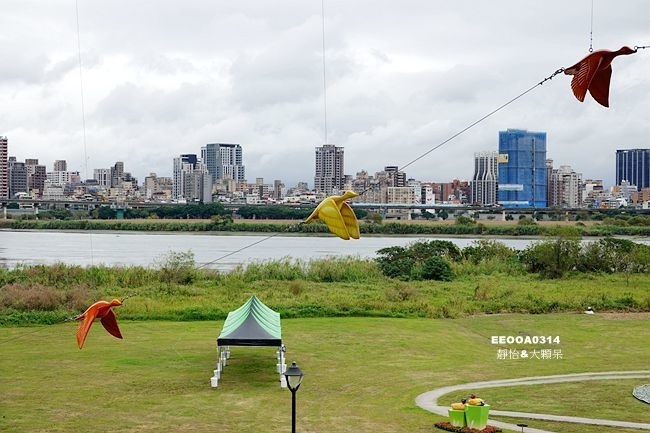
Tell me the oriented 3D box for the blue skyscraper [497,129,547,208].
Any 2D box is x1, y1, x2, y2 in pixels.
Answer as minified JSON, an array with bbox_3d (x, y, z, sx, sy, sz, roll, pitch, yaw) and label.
[{"bbox_3d":[212.825,-48.615,1365.000,45.000,91.000,32.000,0,0,-9],"label":"blue skyscraper"}]

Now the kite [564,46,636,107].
[{"bbox_3d":[5.545,-2.772,25.200,1.550,1.100,1.250,-12,-6,31],"label":"kite"}]

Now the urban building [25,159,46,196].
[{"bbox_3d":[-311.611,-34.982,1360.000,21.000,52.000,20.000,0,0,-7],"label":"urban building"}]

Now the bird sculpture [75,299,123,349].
[{"bbox_3d":[-5.319,2.541,30.000,1.550,1.100,1.250,-12,-6,31],"label":"bird sculpture"}]

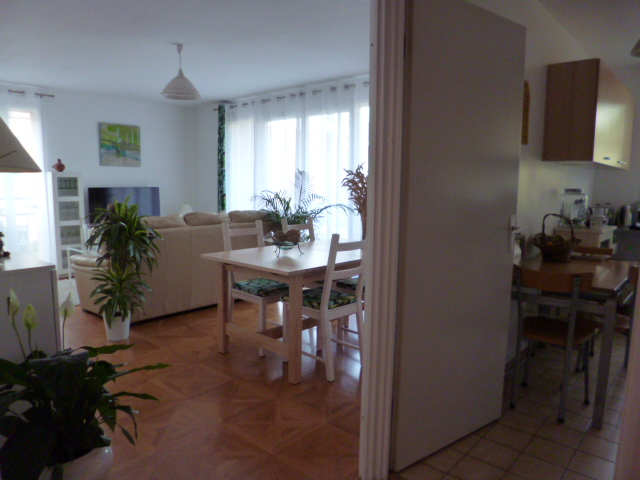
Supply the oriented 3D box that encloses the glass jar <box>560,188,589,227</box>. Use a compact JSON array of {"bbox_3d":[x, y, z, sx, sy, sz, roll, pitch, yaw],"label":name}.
[{"bbox_3d":[2.091,-0.264,3.623,0.205,0.315,0.205,2,7,14],"label":"glass jar"}]

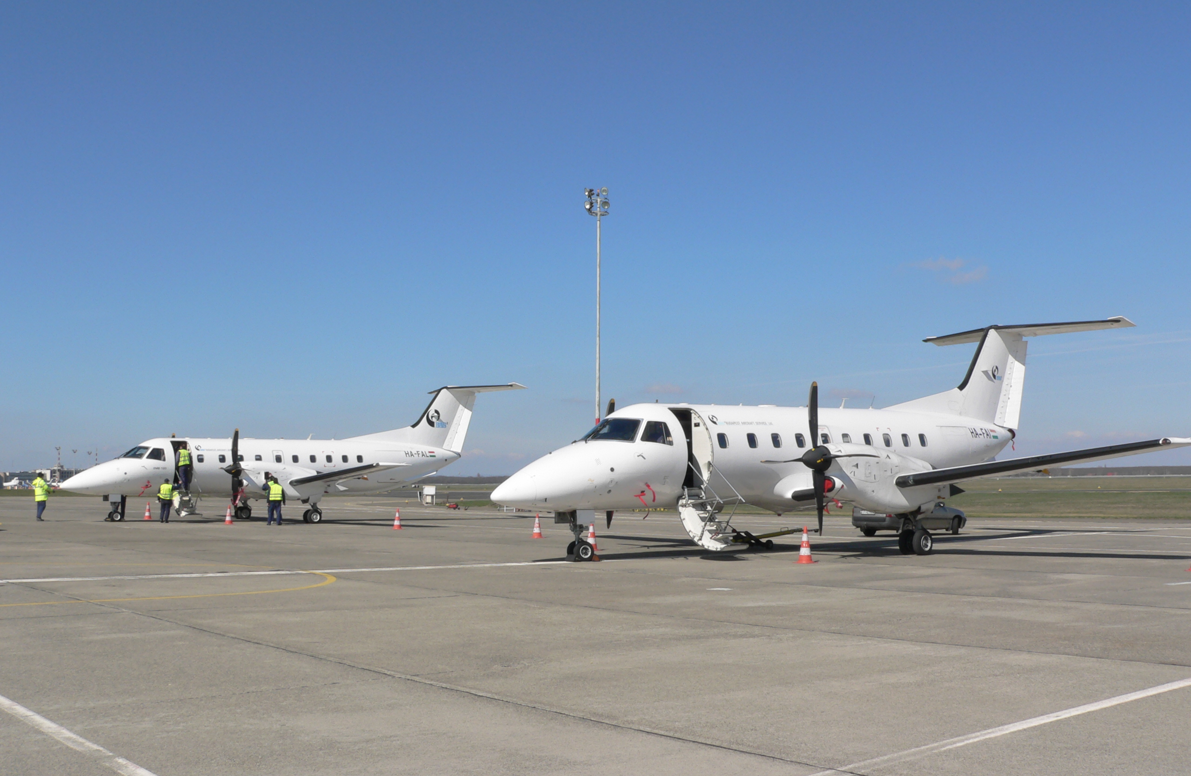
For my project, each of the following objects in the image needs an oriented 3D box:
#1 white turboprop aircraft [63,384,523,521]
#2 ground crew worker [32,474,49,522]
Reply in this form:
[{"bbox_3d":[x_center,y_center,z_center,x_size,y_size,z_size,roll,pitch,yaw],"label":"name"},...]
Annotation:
[{"bbox_3d":[-13.057,2.563,53.400,20.050,6.350,19.780,4,-6,-40],"label":"white turboprop aircraft"},{"bbox_3d":[-20.505,4.029,45.800,0.500,1.790,0.560,3,-5,-33],"label":"ground crew worker"}]

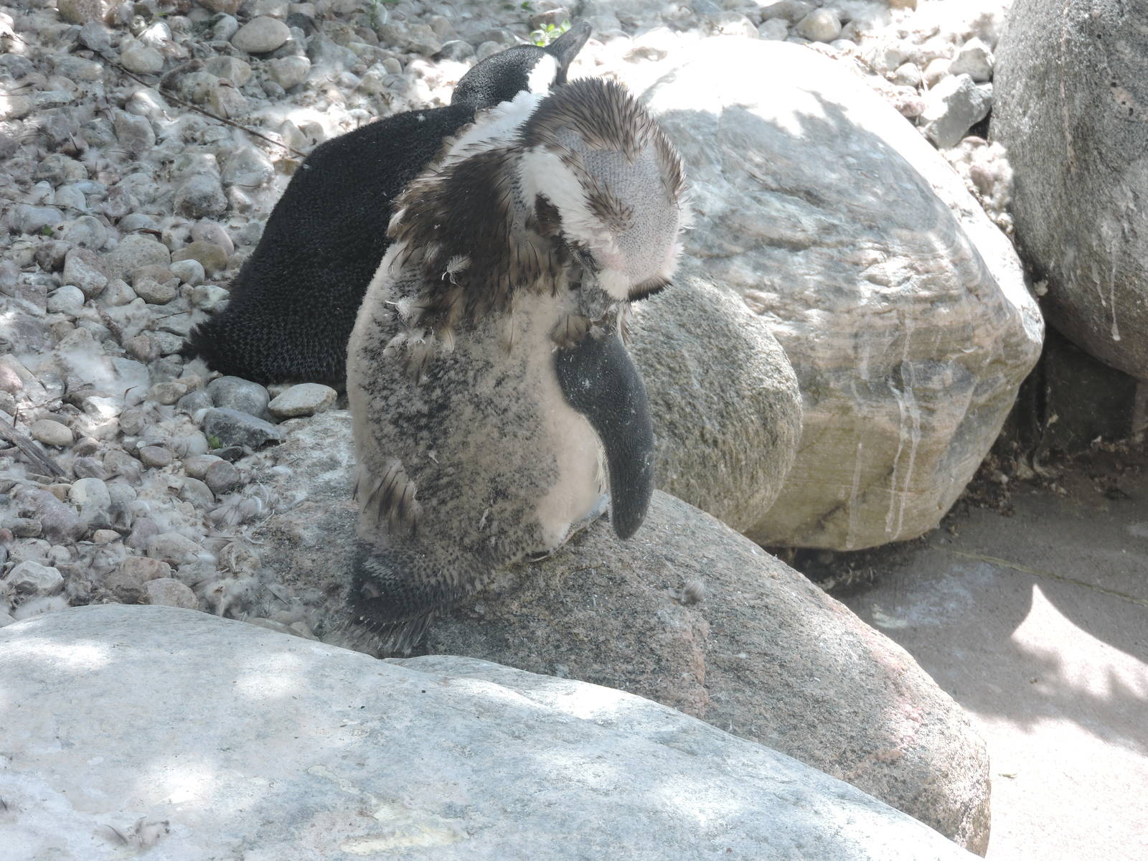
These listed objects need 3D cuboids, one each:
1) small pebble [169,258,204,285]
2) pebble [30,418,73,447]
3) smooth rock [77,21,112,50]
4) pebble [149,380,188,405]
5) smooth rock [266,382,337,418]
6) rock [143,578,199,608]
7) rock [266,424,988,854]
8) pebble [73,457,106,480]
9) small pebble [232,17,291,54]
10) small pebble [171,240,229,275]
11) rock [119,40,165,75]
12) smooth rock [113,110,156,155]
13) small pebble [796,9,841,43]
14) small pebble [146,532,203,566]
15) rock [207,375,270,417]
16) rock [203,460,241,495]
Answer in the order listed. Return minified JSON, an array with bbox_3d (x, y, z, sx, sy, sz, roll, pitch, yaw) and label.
[{"bbox_3d":[-0.373,-0.153,4.313,0.035,0.024,0.029,0,28,0],"label":"small pebble"},{"bbox_3d":[-0.452,0.002,3.867,0.036,0.023,0.030,0,29,0],"label":"pebble"},{"bbox_3d":[-0.517,-0.426,4.827,0.038,0.032,0.036,0,28,0],"label":"smooth rock"},{"bbox_3d":[-0.356,-0.033,3.941,0.035,0.020,0.024,0,30,0],"label":"pebble"},{"bbox_3d":[-0.238,-0.027,3.930,0.061,0.028,0.040,5,30,9],"label":"smooth rock"},{"bbox_3d":[-0.329,0.134,3.653,0.047,0.023,0.035,0,30,0],"label":"rock"},{"bbox_3d":[0.039,0.217,3.830,0.630,0.350,0.520,0,28,0],"label":"rock"},{"bbox_3d":[-0.415,0.033,3.827,0.031,0.022,0.024,0,30,0],"label":"pebble"},{"bbox_3d":[-0.320,-0.405,4.585,0.061,0.036,0.045,5,30,9],"label":"small pebble"},{"bbox_3d":[-0.347,-0.160,4.160,0.054,0.030,0.041,0,30,0],"label":"small pebble"},{"bbox_3d":[-0.439,-0.380,4.556,0.048,0.035,0.039,0,29,0],"label":"rock"},{"bbox_3d":[-0.452,-0.306,4.601,0.044,0.043,0.051,0,28,0],"label":"smooth rock"},{"bbox_3d":[0.251,-0.415,4.604,0.046,0.034,0.039,0,30,0],"label":"small pebble"},{"bbox_3d":[-0.331,0.098,3.695,0.047,0.025,0.038,0,29,0],"label":"small pebble"},{"bbox_3d":[-0.306,-0.030,4.083,0.056,0.036,0.045,0,28,0],"label":"rock"},{"bbox_3d":[-0.298,0.040,3.799,0.030,0.029,0.030,0,29,0],"label":"rock"}]

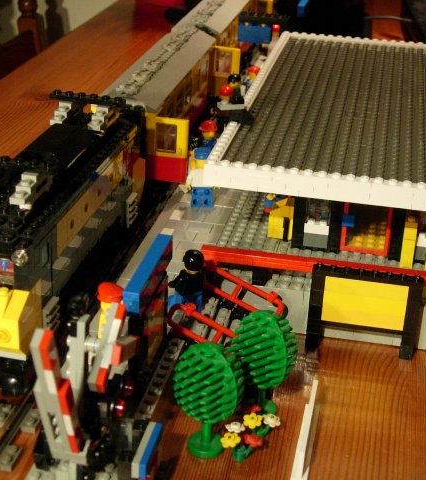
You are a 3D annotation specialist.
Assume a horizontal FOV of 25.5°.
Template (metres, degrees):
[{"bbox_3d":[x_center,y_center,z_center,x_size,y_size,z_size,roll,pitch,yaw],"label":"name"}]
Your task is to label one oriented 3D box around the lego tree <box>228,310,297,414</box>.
[{"bbox_3d":[0.026,0.065,0.495,0.033,0.059,0.036,-14,30,-31],"label":"lego tree"}]

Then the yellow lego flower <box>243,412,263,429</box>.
[{"bbox_3d":[0.020,0.091,0.475,0.009,0.005,0.009,7,45,9],"label":"yellow lego flower"}]

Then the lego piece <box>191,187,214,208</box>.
[{"bbox_3d":[-0.007,-0.032,0.677,0.016,0.017,0.009,3,25,0],"label":"lego piece"}]

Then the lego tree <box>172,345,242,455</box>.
[{"bbox_3d":[-0.002,0.078,0.465,0.033,0.059,0.036,2,25,-1],"label":"lego tree"}]

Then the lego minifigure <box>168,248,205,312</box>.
[{"bbox_3d":[-0.015,0.023,0.565,0.020,0.040,0.014,-17,32,-36],"label":"lego minifigure"}]

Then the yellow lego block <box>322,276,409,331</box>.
[{"bbox_3d":[0.089,0.036,0.553,0.048,0.029,0.008,7,25,9],"label":"yellow lego block"}]

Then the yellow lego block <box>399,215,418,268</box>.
[{"bbox_3d":[0.126,0.001,0.603,0.008,0.033,0.008,7,25,9],"label":"yellow lego block"}]

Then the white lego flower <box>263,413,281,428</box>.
[{"bbox_3d":[0.030,0.091,0.476,0.009,0.005,0.009,9,39,-7],"label":"white lego flower"}]

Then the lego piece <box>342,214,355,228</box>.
[{"bbox_3d":[0.089,-0.013,0.611,0.008,0.008,0.008,7,25,9],"label":"lego piece"}]

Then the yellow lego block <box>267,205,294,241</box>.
[{"bbox_3d":[0.048,-0.015,0.640,0.016,0.025,0.016,7,25,9],"label":"yellow lego block"}]

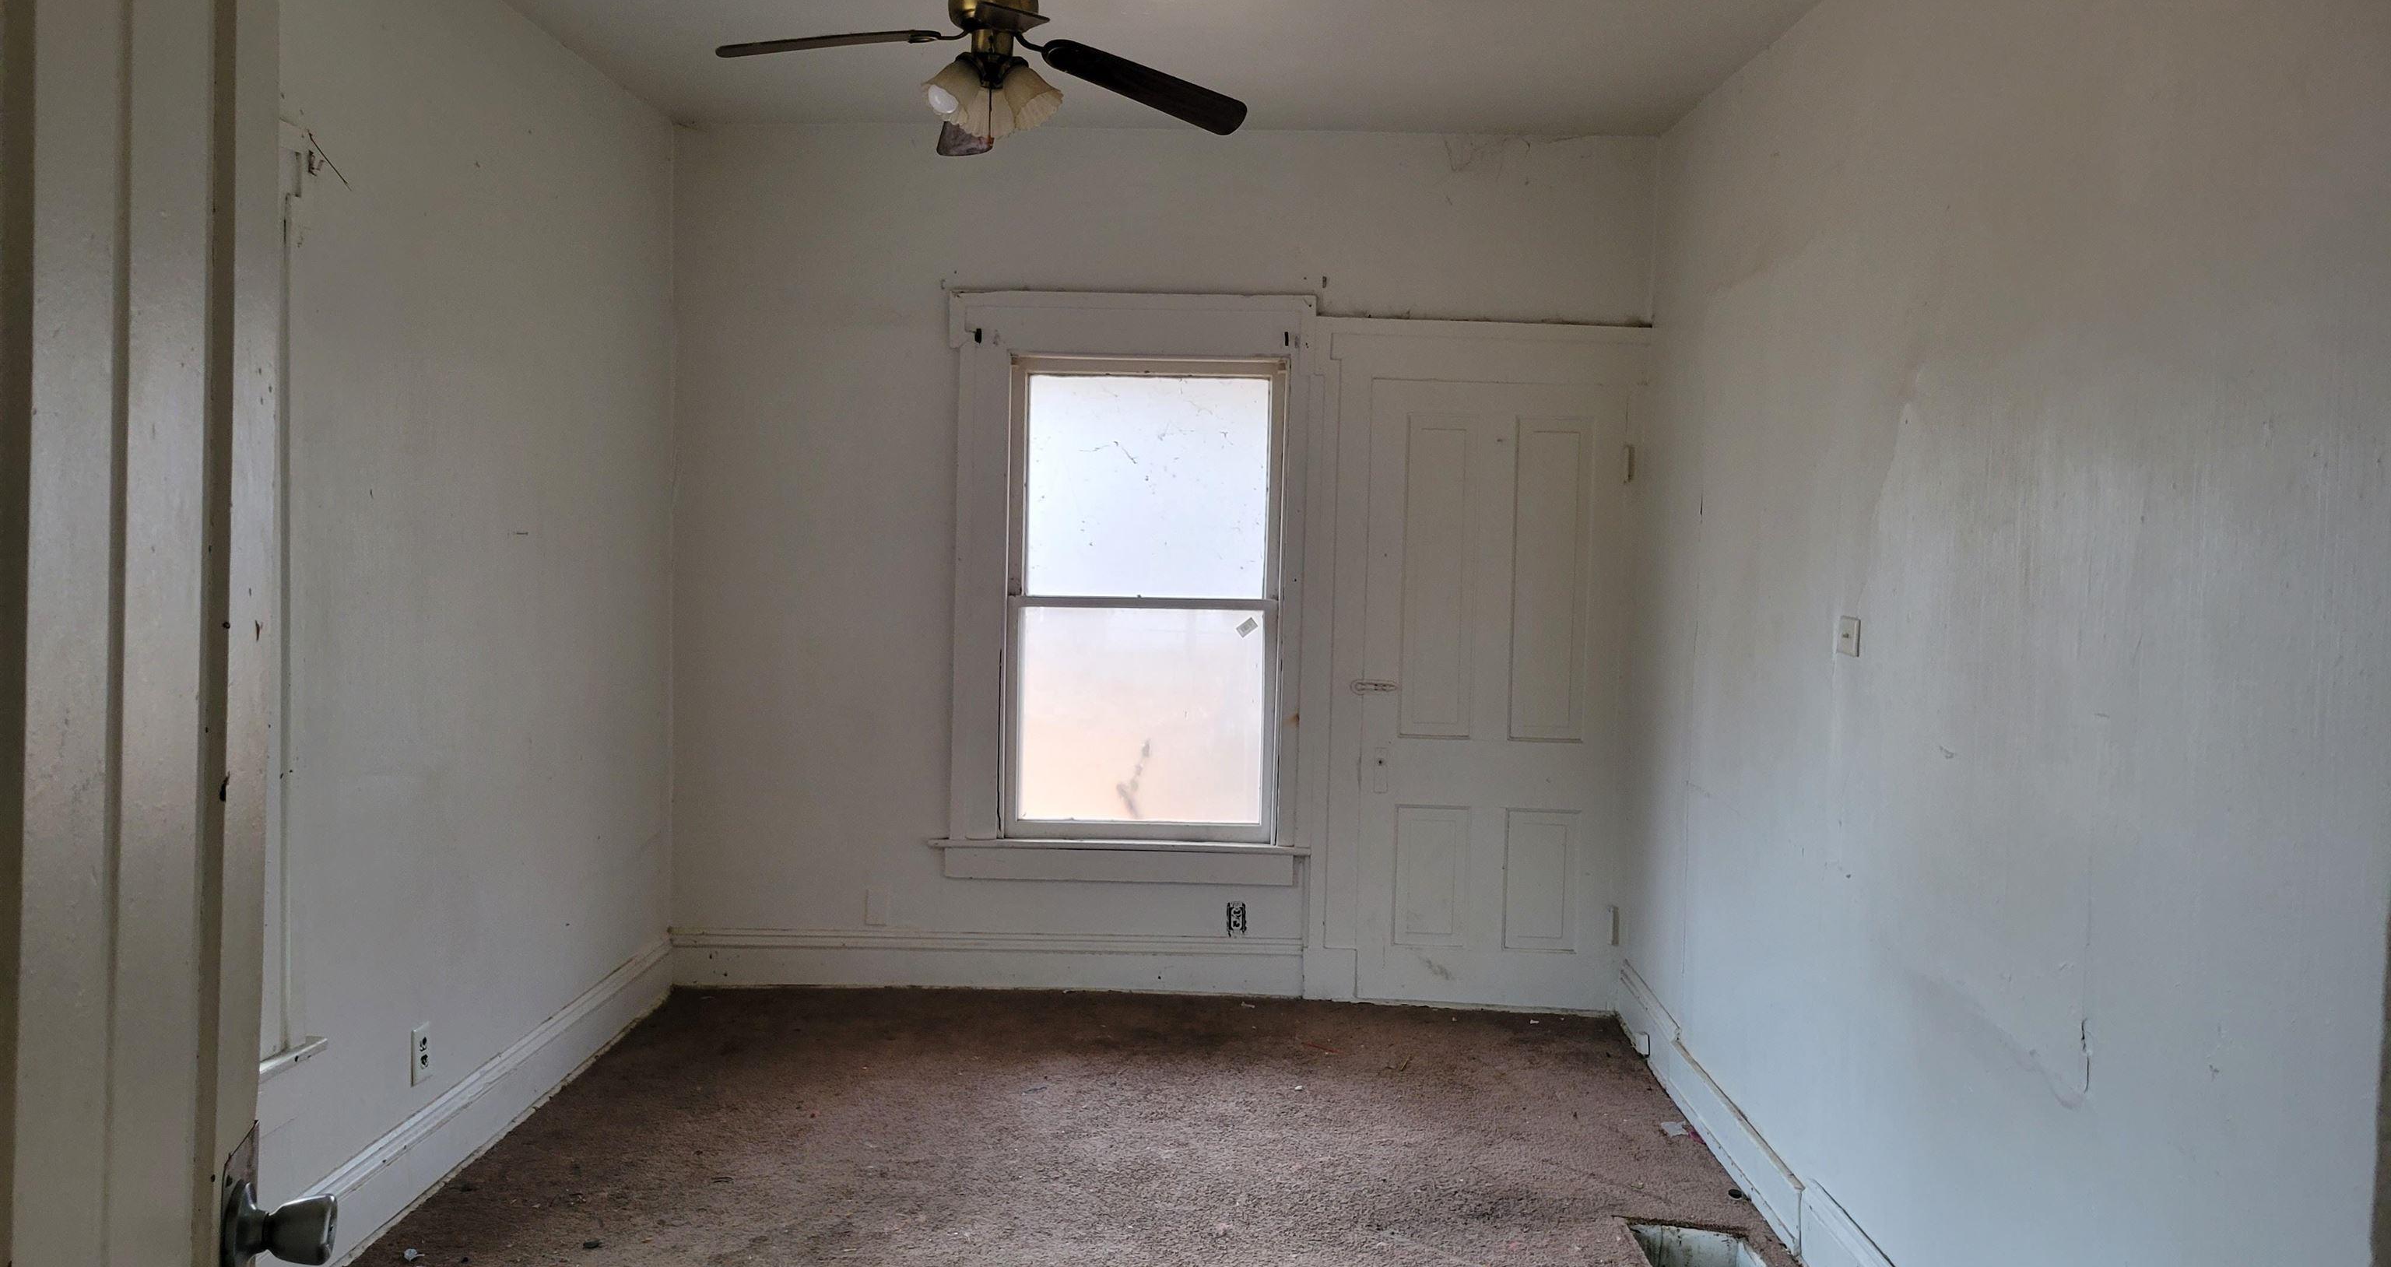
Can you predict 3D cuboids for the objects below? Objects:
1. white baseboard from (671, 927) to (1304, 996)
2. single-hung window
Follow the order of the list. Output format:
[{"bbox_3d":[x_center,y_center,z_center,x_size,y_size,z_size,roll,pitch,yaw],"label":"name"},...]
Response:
[{"bbox_3d":[-0.656,1.041,5.669,1.989,0.194,0.025,1,3,1],"label":"white baseboard"},{"bbox_3d":[-0.162,-0.094,5.641,0.859,1.503,0.100,1,3,1],"label":"single-hung window"}]

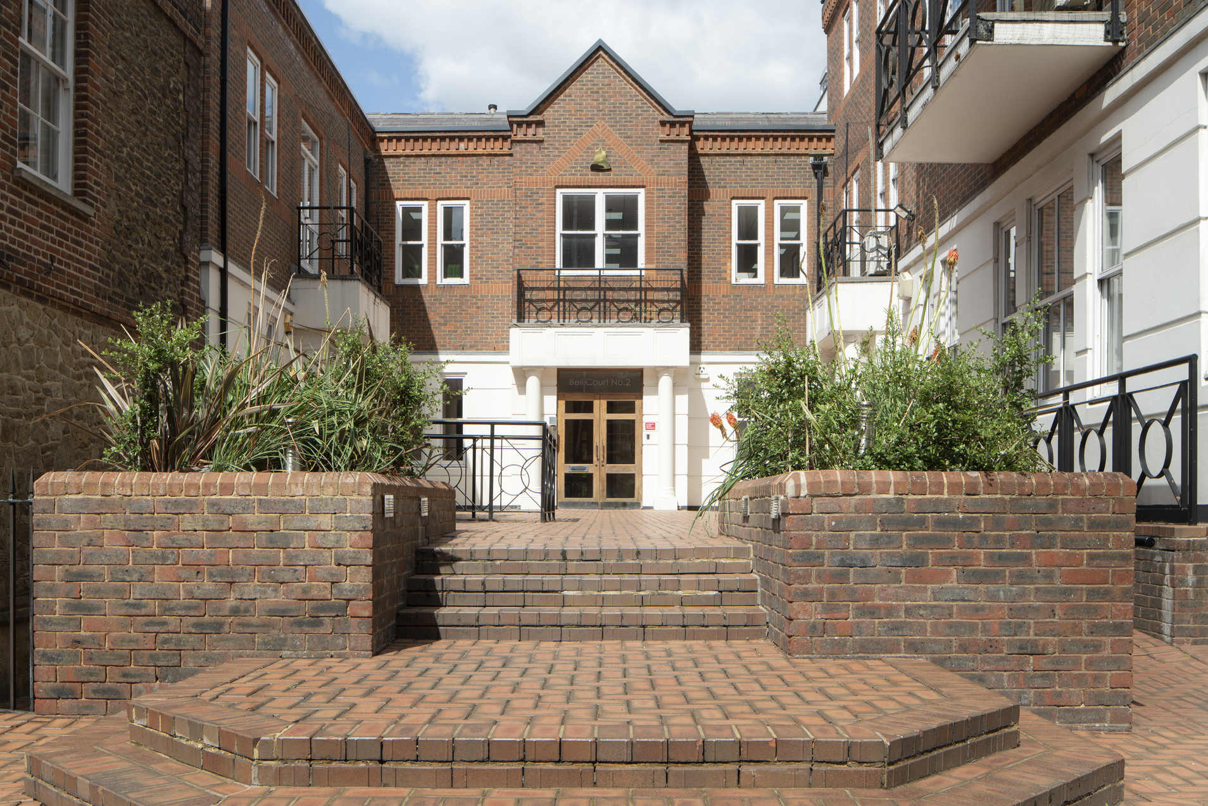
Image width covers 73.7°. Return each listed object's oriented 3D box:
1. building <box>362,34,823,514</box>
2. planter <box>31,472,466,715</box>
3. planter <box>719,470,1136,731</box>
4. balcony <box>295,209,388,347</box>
[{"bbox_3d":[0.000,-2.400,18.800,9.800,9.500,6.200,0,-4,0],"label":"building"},{"bbox_3d":[-1.780,0.940,4.500,1.530,1.090,1.820,0,-4,0],"label":"planter"},{"bbox_3d":[1.530,0.940,4.350,1.530,1.110,1.780,0,-4,0],"label":"planter"},{"bbox_3d":[-4.410,-2.060,13.700,1.100,1.940,1.850,0,-4,0],"label":"balcony"}]

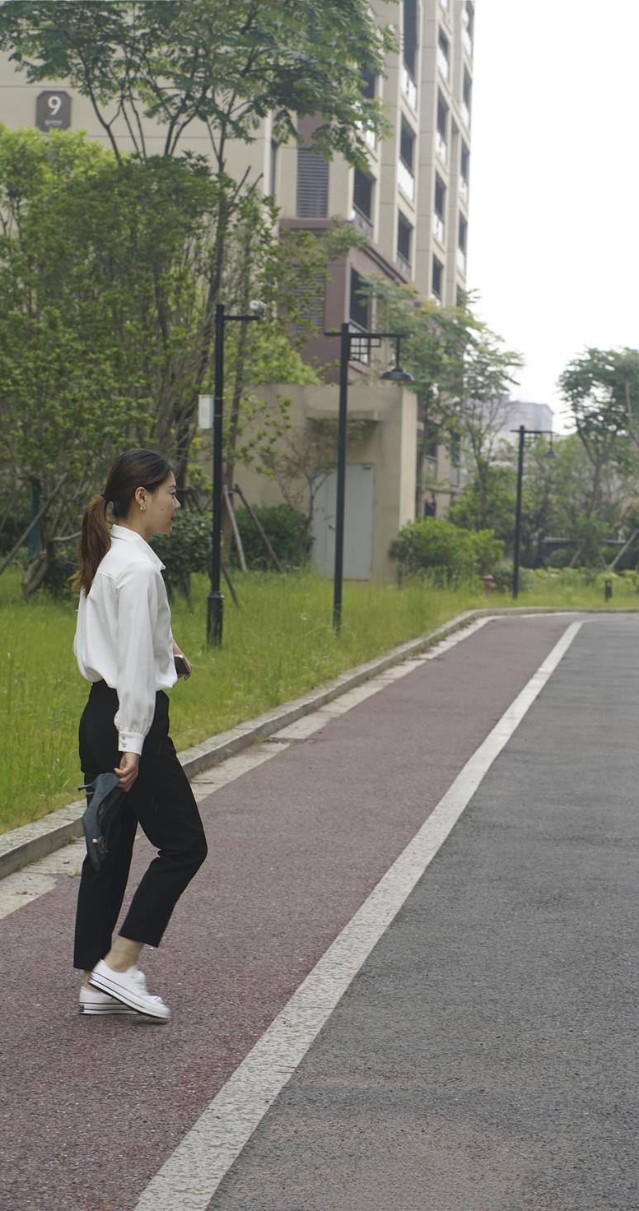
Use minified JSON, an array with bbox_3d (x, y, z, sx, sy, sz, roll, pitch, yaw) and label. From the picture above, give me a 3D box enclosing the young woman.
[{"bbox_3d":[-0.511,0.369,8.200,0.400,1.620,0.450,1,2,-12],"label":"young woman"}]

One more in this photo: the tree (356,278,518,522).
[{"bbox_3d":[2.404,-3.517,57.000,3.300,6.000,3.200,1,2,0],"label":"tree"}]

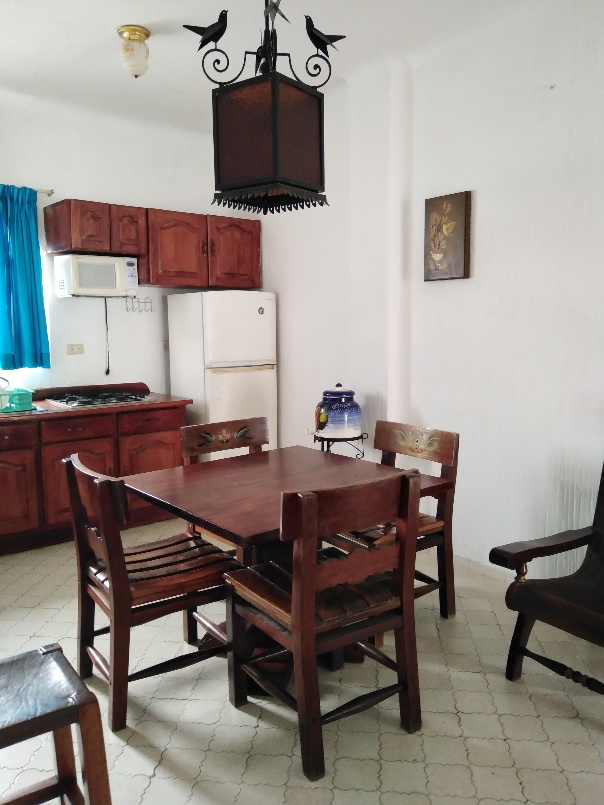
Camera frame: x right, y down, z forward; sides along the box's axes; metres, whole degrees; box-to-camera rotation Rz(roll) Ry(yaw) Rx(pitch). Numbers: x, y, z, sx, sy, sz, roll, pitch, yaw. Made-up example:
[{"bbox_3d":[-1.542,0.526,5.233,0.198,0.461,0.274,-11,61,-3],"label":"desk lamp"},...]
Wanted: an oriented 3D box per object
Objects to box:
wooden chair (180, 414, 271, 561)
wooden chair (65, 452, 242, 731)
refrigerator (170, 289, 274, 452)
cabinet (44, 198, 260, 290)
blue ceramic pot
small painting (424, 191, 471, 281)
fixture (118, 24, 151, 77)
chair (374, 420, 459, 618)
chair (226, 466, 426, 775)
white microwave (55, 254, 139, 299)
[{"bbox_3d":[-0.270,0.574,3.094,0.543,0.902,0.550,-6,9,-34],"label":"wooden chair"},{"bbox_3d":[-0.580,0.664,2.410,0.543,0.902,0.550,-6,9,-34],"label":"wooden chair"},{"bbox_3d":[-0.642,-0.044,4.947,0.620,1.664,0.663,-6,9,-36],"label":"refrigerator"},{"bbox_3d":[-1.076,-1.175,4.706,1.537,0.547,0.402,-6,9,-36],"label":"cabinet"},{"bbox_3d":[0.239,0.052,4.009,0.306,0.352,0.306,-1,7,0],"label":"blue ceramic pot"},{"bbox_3d":[0.815,-0.925,3.412,0.046,0.464,0.281,-6,9,-36],"label":"small painting"},{"bbox_3d":[-0.918,-1.925,3.335,0.176,0.251,0.176,-6,9,-36],"label":"fixture"},{"bbox_3d":[0.386,0.588,2.925,0.550,0.902,0.543,-6,9,-34],"label":"chair"},{"bbox_3d":[0.037,0.691,2.151,0.550,0.902,0.550,-5,9,-32],"label":"chair"},{"bbox_3d":[-1.476,-0.895,4.376,0.465,0.282,0.359,-6,9,-36],"label":"white microwave"}]

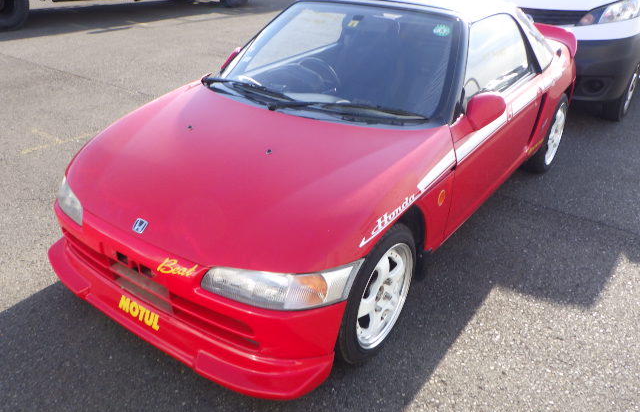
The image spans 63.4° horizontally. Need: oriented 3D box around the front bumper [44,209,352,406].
[{"bbox_3d":[-0.569,0.242,1.814,1.380,0.380,0.330,18,31,32],"label":"front bumper"}]

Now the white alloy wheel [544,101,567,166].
[{"bbox_3d":[1.526,-0.493,3.475,0.130,0.410,0.410,18,31,32],"label":"white alloy wheel"}]

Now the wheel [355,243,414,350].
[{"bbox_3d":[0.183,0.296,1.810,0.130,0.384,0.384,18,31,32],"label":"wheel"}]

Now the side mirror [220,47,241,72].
[{"bbox_3d":[-0.470,-0.765,2.804,0.170,0.135,0.120,18,31,32],"label":"side mirror"}]

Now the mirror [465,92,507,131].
[{"bbox_3d":[0.662,-0.380,2.057,0.170,0.135,0.120,18,31,32],"label":"mirror"}]

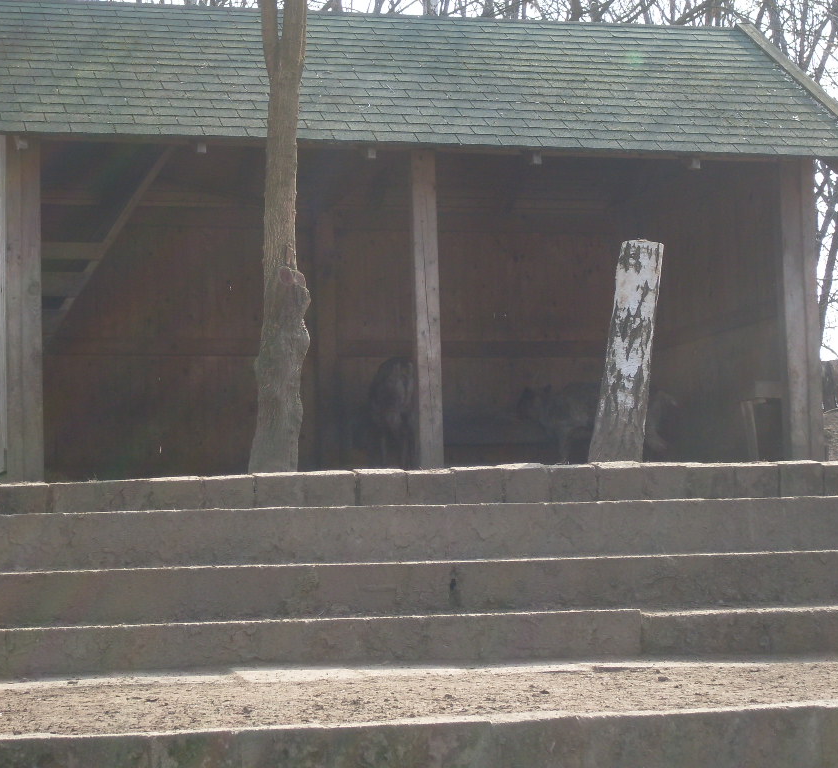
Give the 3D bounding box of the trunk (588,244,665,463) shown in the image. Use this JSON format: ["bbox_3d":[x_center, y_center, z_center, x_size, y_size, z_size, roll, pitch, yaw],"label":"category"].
[{"bbox_3d":[1.501,-0.207,19.400,0.370,1.650,0.360,7,-5,0],"label":"trunk"}]

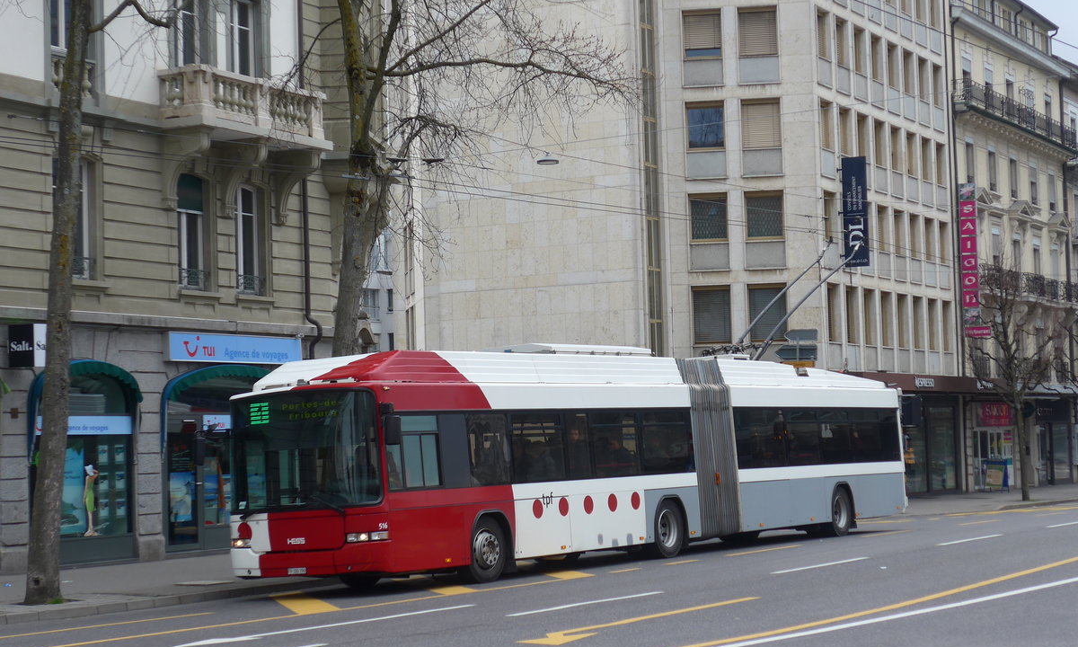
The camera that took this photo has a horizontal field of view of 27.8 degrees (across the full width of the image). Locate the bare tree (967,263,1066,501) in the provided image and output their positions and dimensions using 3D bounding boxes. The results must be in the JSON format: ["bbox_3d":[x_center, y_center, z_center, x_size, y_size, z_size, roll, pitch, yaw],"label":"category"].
[{"bbox_3d":[15.347,1.889,70.000,3.150,7.600,3.150,-2,-3,0],"label":"bare tree"}]

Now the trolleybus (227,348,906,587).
[{"bbox_3d":[1.517,2.123,36.321,2.680,3.380,18.000,-4,-4,31],"label":"trolleybus"}]

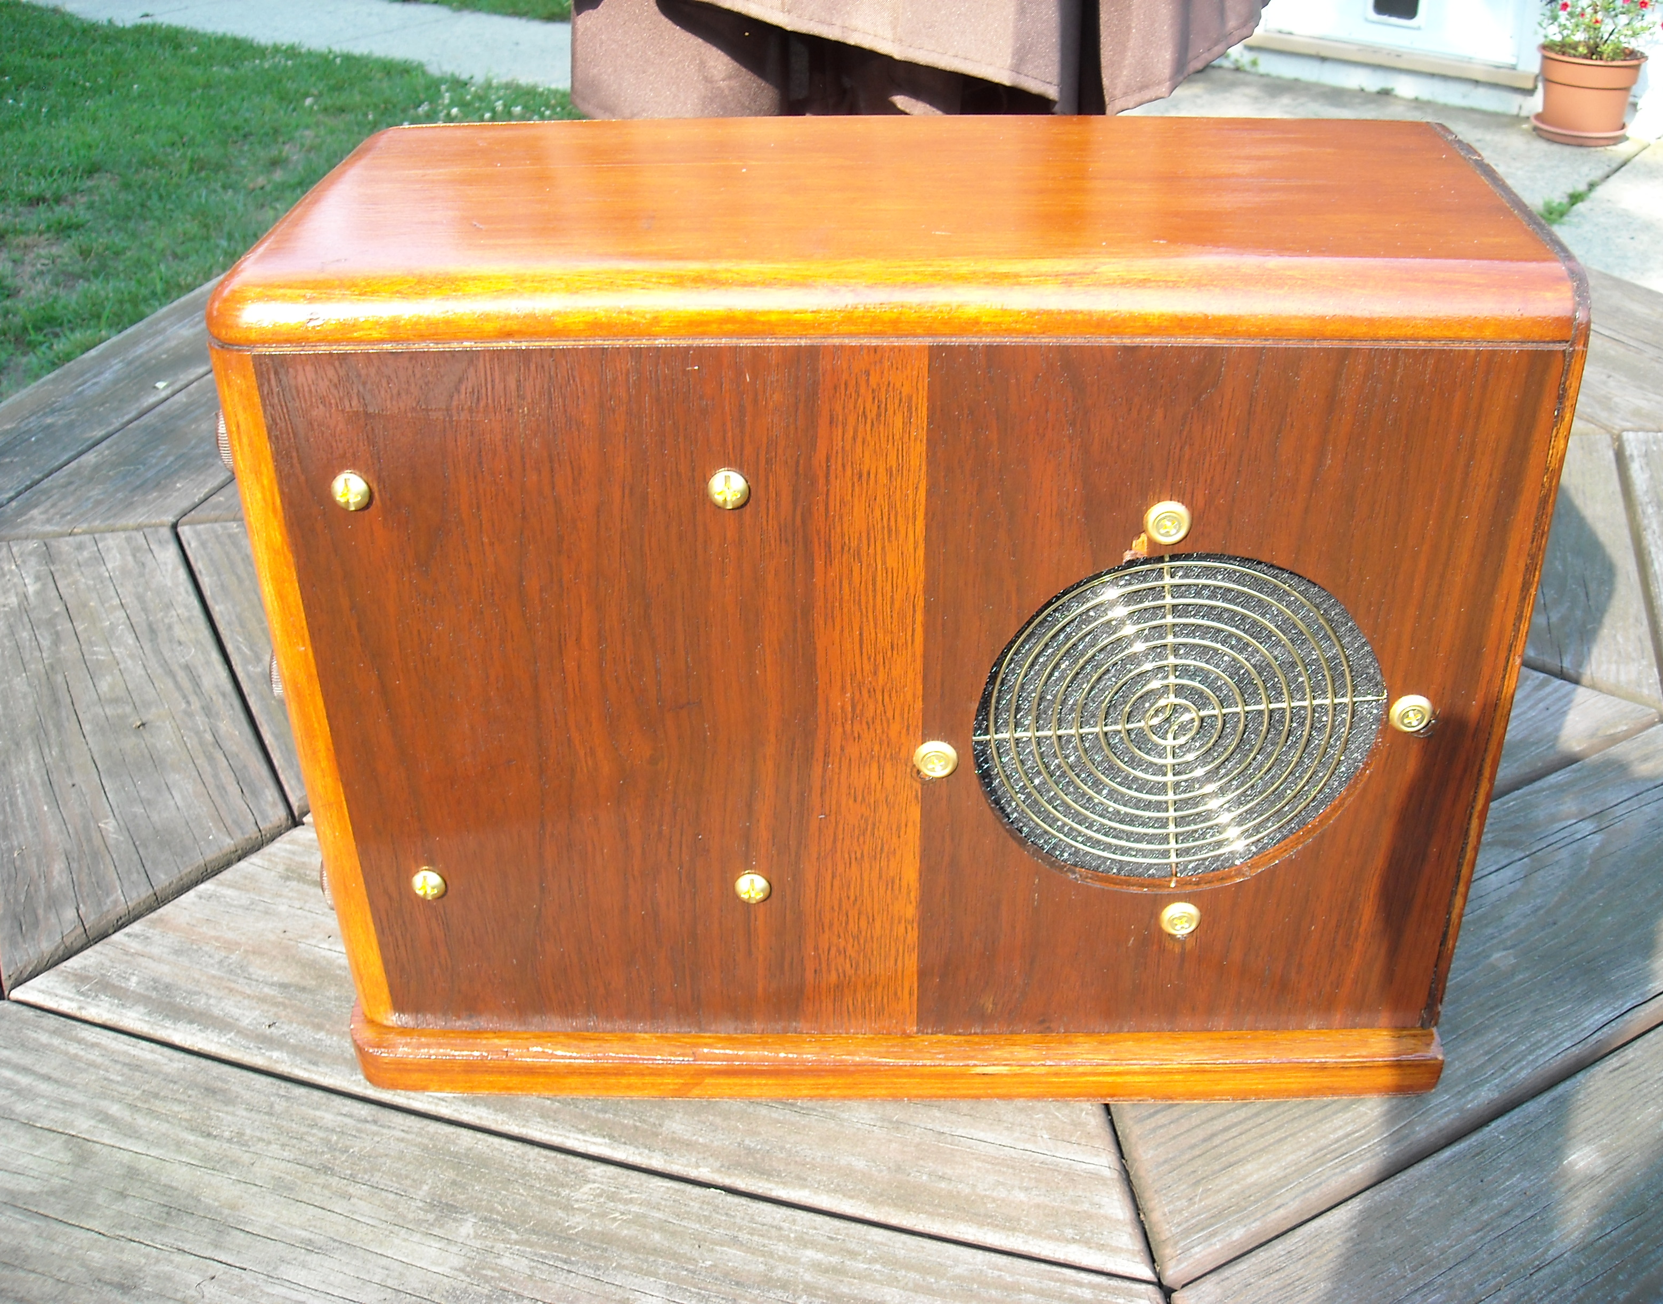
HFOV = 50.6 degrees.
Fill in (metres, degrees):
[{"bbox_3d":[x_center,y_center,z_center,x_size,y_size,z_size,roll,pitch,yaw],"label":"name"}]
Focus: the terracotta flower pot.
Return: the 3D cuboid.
[{"bbox_3d":[1.796,-1.330,4.191,0.240,0.188,0.240,-1,32,1],"label":"terracotta flower pot"}]

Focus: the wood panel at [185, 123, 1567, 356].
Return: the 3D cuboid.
[{"bbox_3d":[0.016,-0.141,0.571,0.392,0.022,0.168,0,32,2],"label":"wood panel"}]

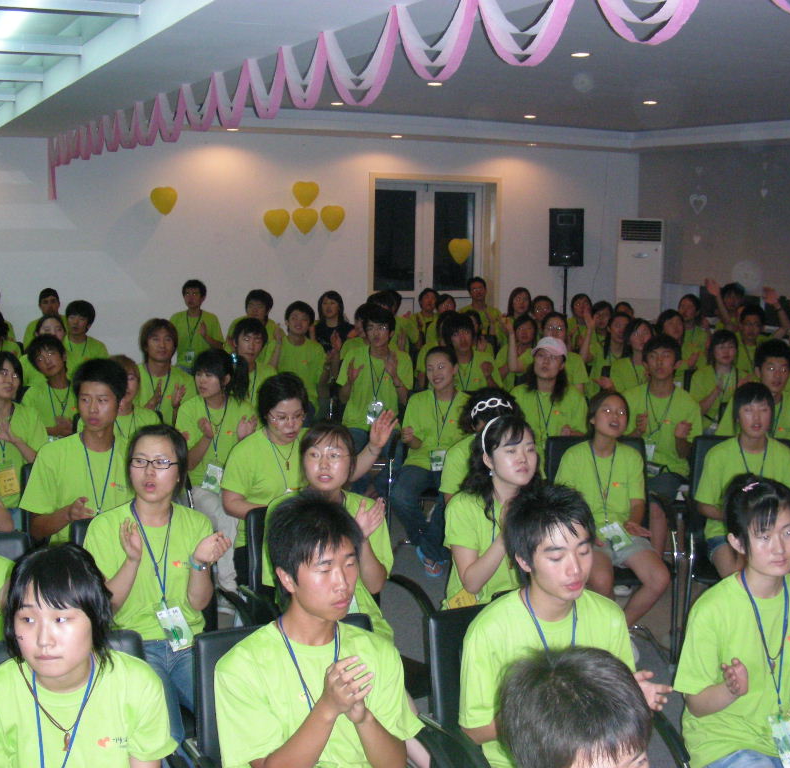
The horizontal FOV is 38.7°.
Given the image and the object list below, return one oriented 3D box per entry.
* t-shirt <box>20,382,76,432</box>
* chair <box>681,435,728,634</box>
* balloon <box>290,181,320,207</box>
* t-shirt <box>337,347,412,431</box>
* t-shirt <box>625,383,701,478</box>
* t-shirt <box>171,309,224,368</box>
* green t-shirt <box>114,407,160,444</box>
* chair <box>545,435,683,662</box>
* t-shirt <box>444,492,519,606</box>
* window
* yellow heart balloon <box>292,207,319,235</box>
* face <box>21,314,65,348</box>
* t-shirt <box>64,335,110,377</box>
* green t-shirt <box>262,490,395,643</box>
[{"bbox_3d":[-1.733,0.219,5.736,0.410,0.480,0.250,-2,9,-17],"label":"t-shirt"},{"bbox_3d":[1.557,0.741,5.065,0.540,0.910,0.570,2,9,3],"label":"chair"},{"bbox_3d":[-0.868,-1.838,10.922,0.250,0.260,0.170,-2,9,-23],"label":"balloon"},{"bbox_3d":[-0.115,0.031,6.300,0.430,0.490,0.270,0,9,-12],"label":"t-shirt"},{"bbox_3d":[1.399,0.264,5.992,0.470,0.550,0.280,1,9,0],"label":"t-shirt"},{"bbox_3d":[-1.535,-0.339,8.736,0.410,0.480,0.240,1,9,-4],"label":"t-shirt"},{"bbox_3d":[-1.191,0.363,4.910,0.430,0.520,0.260,-1,9,-15],"label":"green t-shirt"},{"bbox_3d":[0.938,0.736,5.001,0.540,0.910,0.570,1,9,-2],"label":"chair"},{"bbox_3d":[0.307,0.558,3.536,0.370,0.470,0.240,-7,12,-42],"label":"t-shirt"},{"bbox_3d":[0.414,-1.561,12.400,1.460,1.420,0.150,-3,10,-25],"label":"window"},{"bbox_3d":[-0.878,-1.585,10.961,0.250,0.260,0.170,-2,9,-23],"label":"yellow heart balloon"},{"bbox_3d":[-2.115,-0.322,6.900,0.160,0.210,0.170,-2,9,-20],"label":"face"},{"bbox_3d":[-1.956,-0.054,7.037,0.410,0.490,0.240,-1,9,-14],"label":"t-shirt"},{"bbox_3d":[-0.210,0.572,3.557,0.410,0.490,0.250,-2,9,-18],"label":"green t-shirt"}]

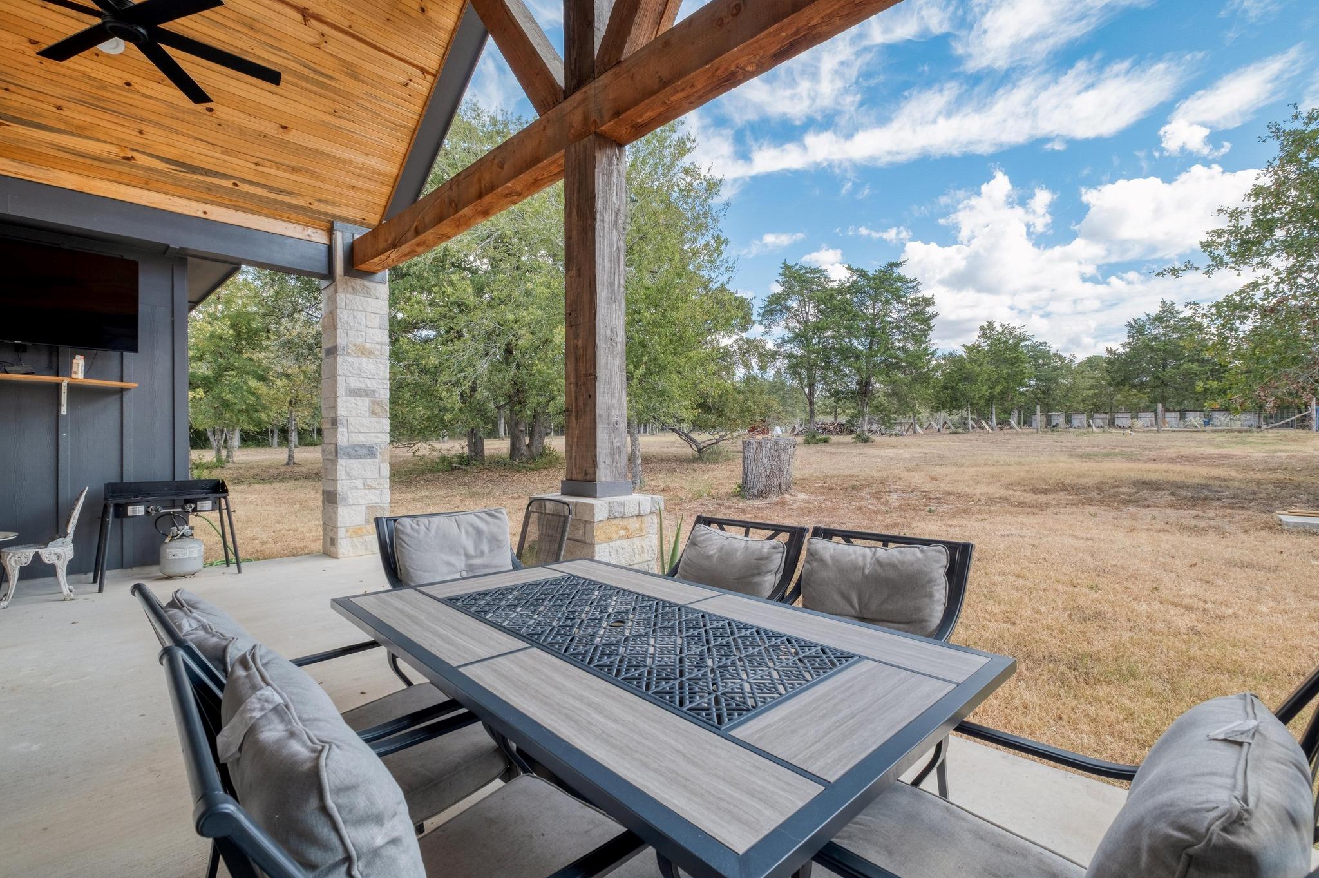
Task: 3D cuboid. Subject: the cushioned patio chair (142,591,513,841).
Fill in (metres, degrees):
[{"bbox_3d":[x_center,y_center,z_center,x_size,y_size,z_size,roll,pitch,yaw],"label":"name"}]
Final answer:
[{"bbox_3d":[-0.789,0.784,1.326,0.575,0.895,0.700,-1,-1,44],"label":"cushioned patio chair"}]

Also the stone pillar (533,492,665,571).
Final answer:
[{"bbox_3d":[-0.419,0.822,3.630,0.610,0.870,0.610,-1,-1,41],"label":"stone pillar"}]

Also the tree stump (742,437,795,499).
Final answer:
[{"bbox_3d":[1.849,0.488,9.300,0.880,1.000,0.880,0,-1,0],"label":"tree stump"}]

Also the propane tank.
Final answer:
[{"bbox_3d":[-4.516,1.074,5.200,0.310,0.460,0.310,-1,-1,41],"label":"propane tank"}]

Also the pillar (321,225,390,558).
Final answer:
[{"bbox_3d":[-3.525,-0.519,6.378,0.530,3.660,0.530,-1,-1,41],"label":"pillar"}]

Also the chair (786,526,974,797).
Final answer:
[{"bbox_3d":[0.592,0.780,1.725,0.575,0.895,0.700,-1,-1,44],"label":"chair"}]

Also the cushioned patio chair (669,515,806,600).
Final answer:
[{"bbox_3d":[0.167,0.787,2.100,0.575,0.895,0.700,-1,-1,43],"label":"cushioned patio chair"}]

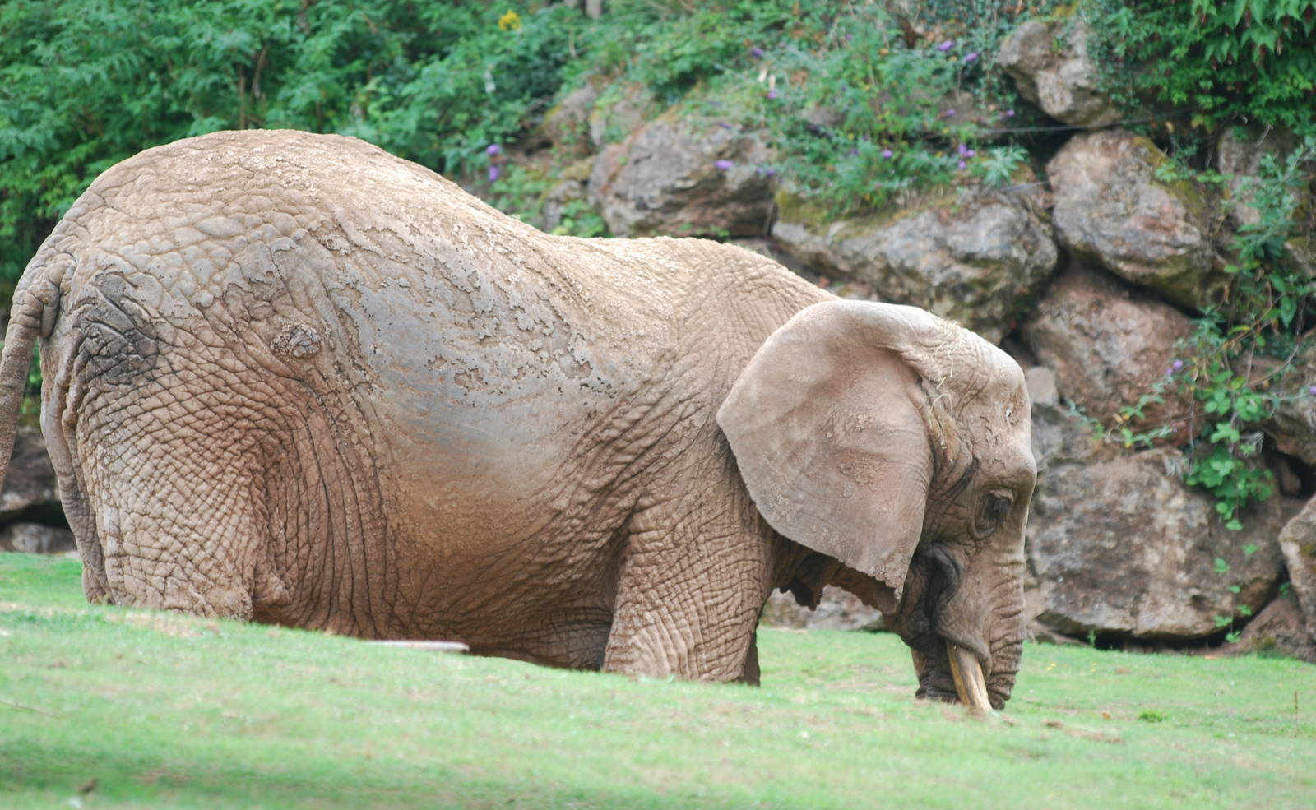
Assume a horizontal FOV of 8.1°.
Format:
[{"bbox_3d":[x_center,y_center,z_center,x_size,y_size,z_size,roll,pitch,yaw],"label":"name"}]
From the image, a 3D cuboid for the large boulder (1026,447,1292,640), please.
[{"bbox_3d":[2.132,0.586,39.700,1.128,0.822,0.850,0,1,6],"label":"large boulder"}]

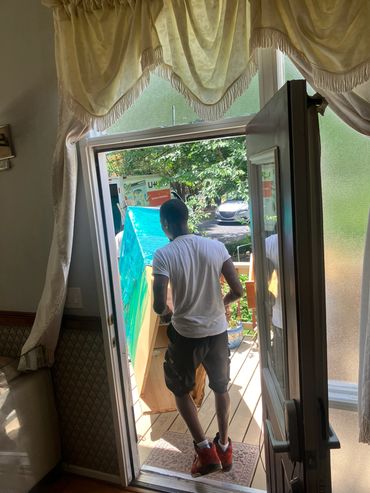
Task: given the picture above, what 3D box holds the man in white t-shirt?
[{"bbox_3d":[0.079,0.568,2.550,0.550,1.733,0.500,-7,10,-13],"label":"man in white t-shirt"}]

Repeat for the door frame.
[{"bbox_3d":[0.029,0.429,2.152,1.003,2.059,0.150,-1,11,21],"label":"door frame"}]

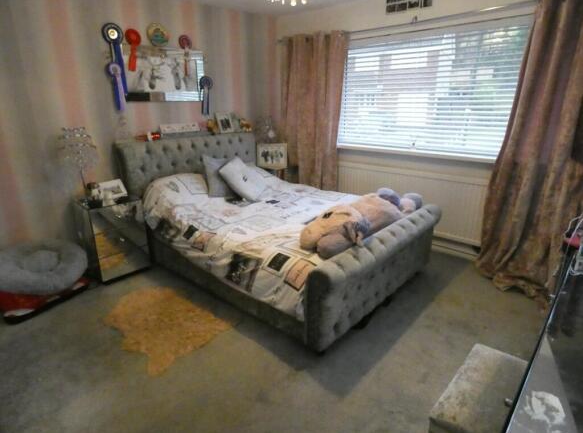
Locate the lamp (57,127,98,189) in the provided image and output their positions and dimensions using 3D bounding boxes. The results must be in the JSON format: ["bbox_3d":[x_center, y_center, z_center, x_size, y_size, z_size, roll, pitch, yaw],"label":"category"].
[{"bbox_3d":[-1.719,-0.417,2.796,0.261,0.614,0.261,16,24,39],"label":"lamp"}]

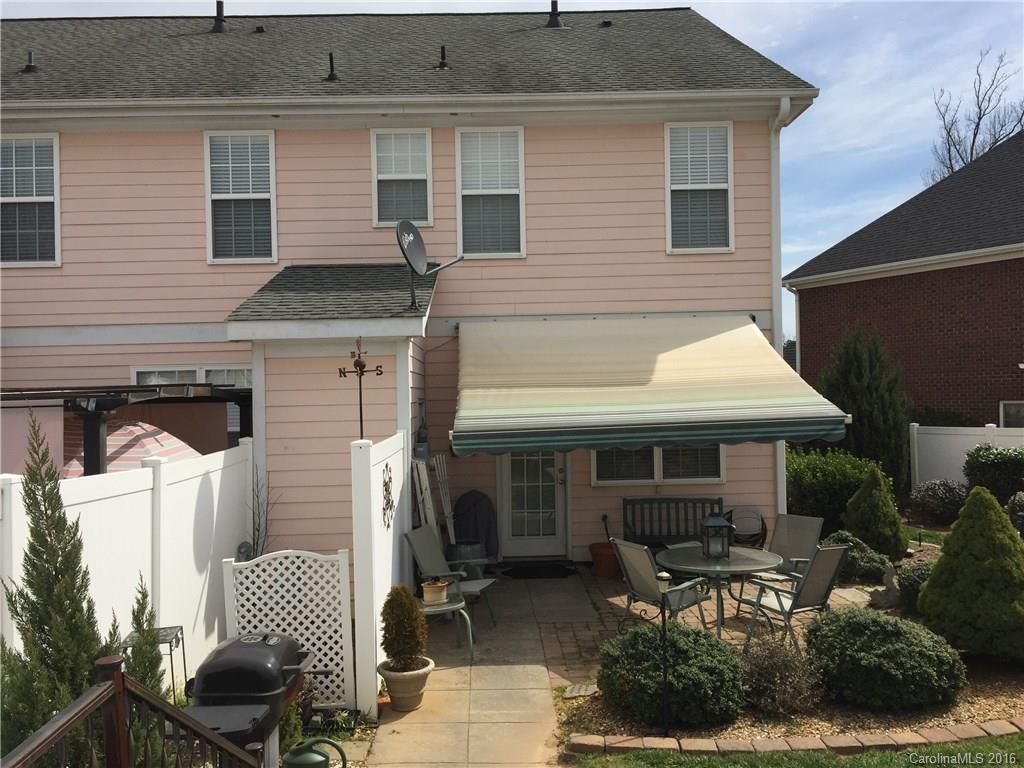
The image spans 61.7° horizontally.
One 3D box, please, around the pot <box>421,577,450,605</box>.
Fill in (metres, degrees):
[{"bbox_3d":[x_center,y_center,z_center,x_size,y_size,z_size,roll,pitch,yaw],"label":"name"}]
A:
[{"bbox_3d":[-0.664,1.789,7.427,0.235,0.180,0.235,-1,0,0],"label":"pot"}]

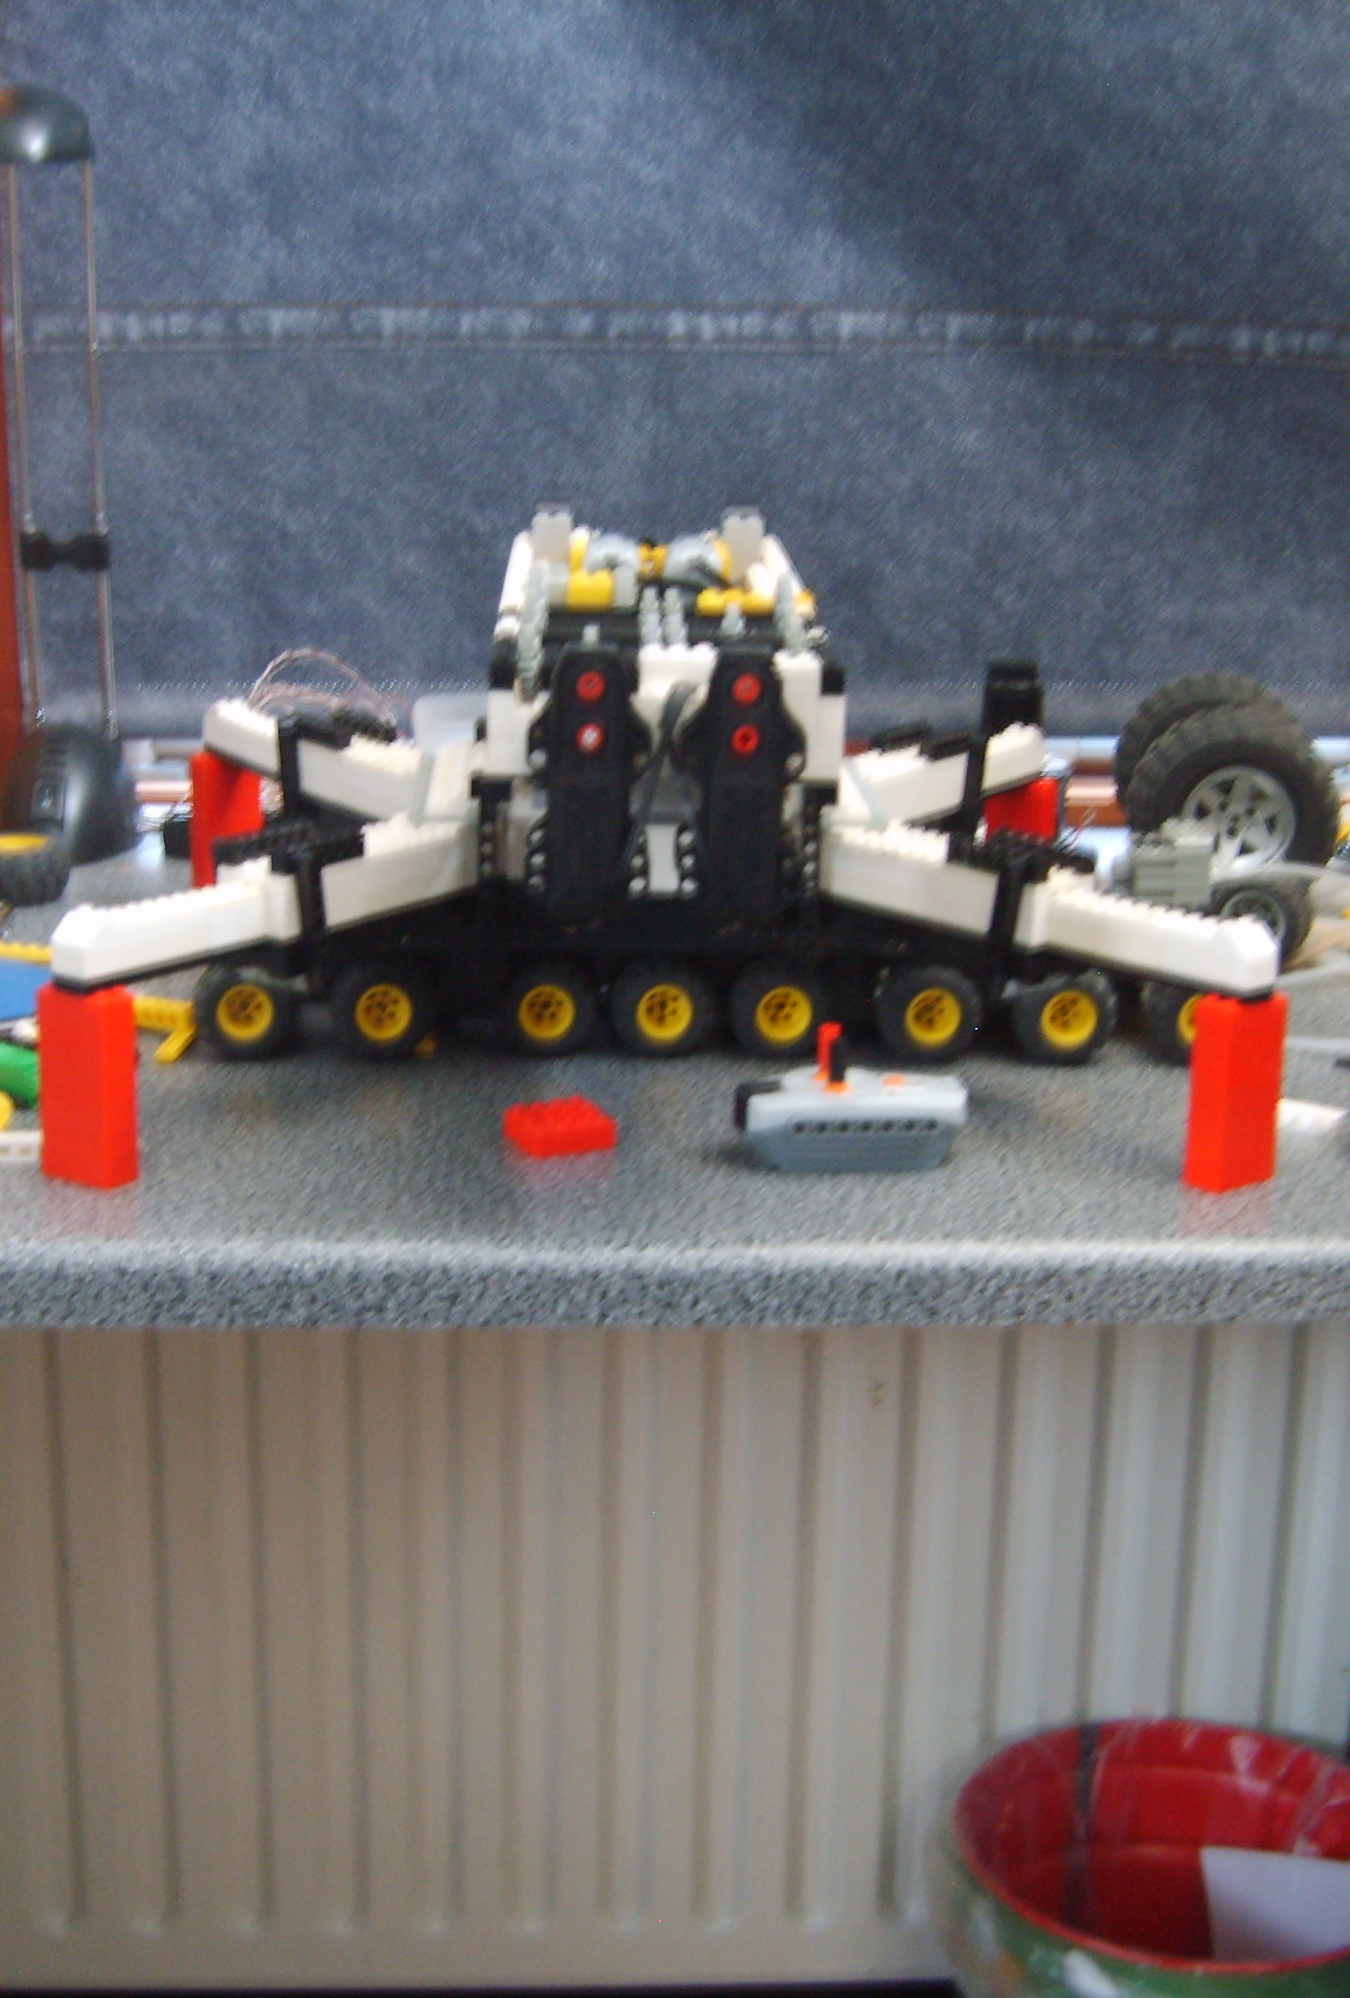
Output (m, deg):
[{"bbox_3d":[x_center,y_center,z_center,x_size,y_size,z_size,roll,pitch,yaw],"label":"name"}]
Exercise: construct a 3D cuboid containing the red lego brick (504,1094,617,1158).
[{"bbox_3d":[-0.043,0.049,1.018,0.032,0.011,0.031,-6,16,-28],"label":"red lego brick"}]

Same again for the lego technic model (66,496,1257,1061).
[{"bbox_3d":[-0.013,-0.097,1.142,0.450,0.220,0.440,0,15,-3],"label":"lego technic model"}]

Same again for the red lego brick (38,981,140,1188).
[{"bbox_3d":[-0.208,0.031,0.955,0.032,0.068,0.016,10,16,31],"label":"red lego brick"}]

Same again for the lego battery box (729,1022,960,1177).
[{"bbox_3d":[0.064,0.035,0.985,0.083,0.049,0.036,-1,15,-6],"label":"lego battery box"}]

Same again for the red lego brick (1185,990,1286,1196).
[{"bbox_3d":[0.205,0.034,0.984,0.032,0.068,0.016,-10,18,-39],"label":"red lego brick"}]

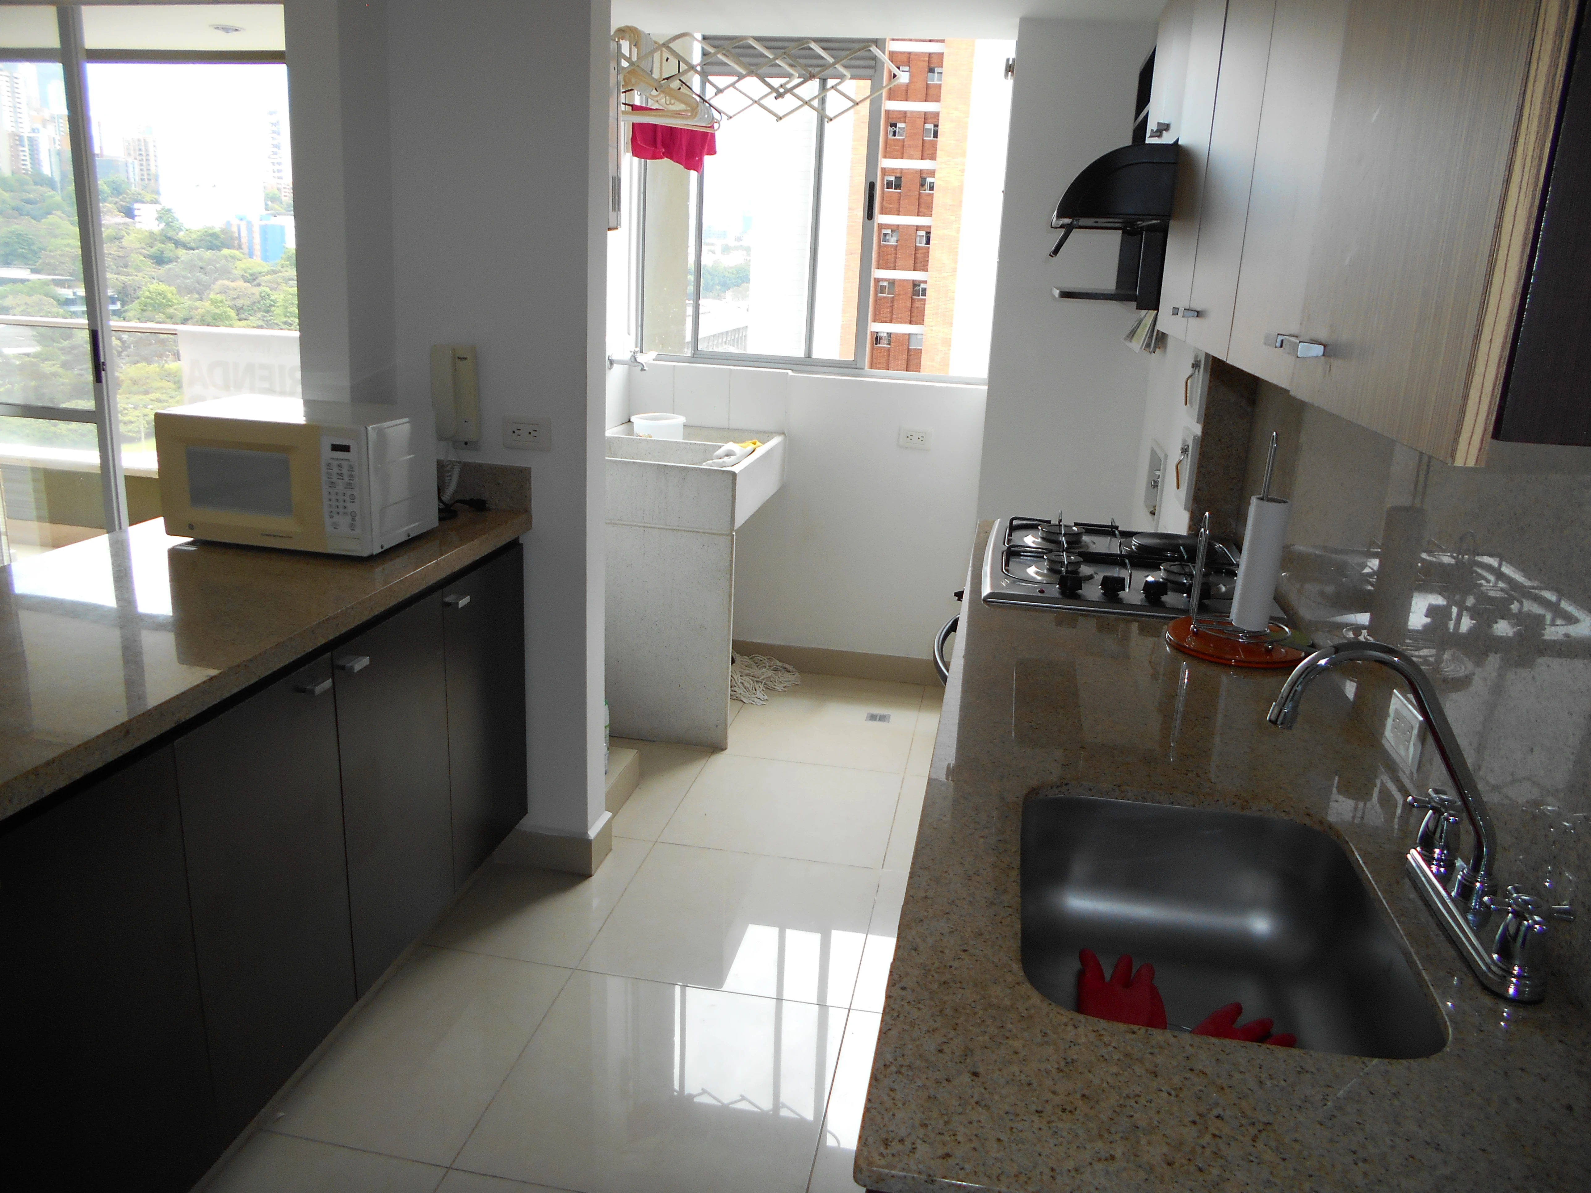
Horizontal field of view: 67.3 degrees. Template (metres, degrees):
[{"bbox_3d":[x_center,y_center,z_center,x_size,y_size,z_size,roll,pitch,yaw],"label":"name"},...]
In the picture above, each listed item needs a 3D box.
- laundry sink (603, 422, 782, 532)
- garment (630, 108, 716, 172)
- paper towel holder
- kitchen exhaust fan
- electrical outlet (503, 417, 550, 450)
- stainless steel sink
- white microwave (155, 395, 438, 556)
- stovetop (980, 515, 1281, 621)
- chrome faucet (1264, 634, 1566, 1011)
[{"bbox_3d":[-0.402,-0.421,4.048,0.591,0.190,0.795,5,16,9],"label":"laundry sink"},{"bbox_3d":[-0.387,-1.458,3.824,0.280,0.195,0.100,2,16,-3],"label":"garment"},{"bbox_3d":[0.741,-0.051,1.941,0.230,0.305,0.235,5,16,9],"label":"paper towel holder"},{"bbox_3d":[0.757,-0.691,2.285,0.535,0.272,0.620,5,16,9],"label":"kitchen exhaust fan"},{"bbox_3d":[-0.618,-0.374,2.749,0.117,0.076,0.010,5,16,9],"label":"electrical outlet"},{"bbox_3d":[0.403,0.398,1.217,0.372,0.187,0.460,5,16,9],"label":"stainless steel sink"},{"bbox_3d":[-0.993,-0.248,2.421,0.433,0.262,0.307,5,16,9],"label":"white microwave"},{"bbox_3d":[0.662,-0.072,2.444,0.550,0.067,0.655,5,16,9],"label":"stovetop"},{"bbox_3d":[0.581,0.176,1.148,0.259,0.288,0.285,5,16,9],"label":"chrome faucet"}]

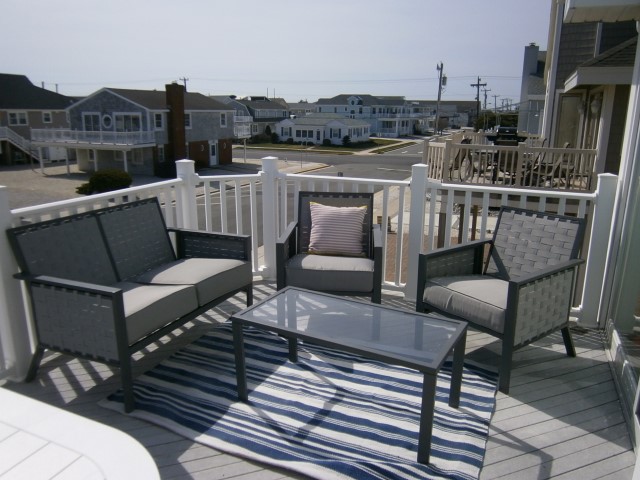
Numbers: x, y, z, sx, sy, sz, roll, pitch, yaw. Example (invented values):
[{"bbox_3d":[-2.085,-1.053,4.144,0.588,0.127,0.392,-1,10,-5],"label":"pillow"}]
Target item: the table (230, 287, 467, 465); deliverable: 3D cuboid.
[{"bbox_3d":[0.135,0.591,2.322,0.990,0.435,0.484,8,17,29],"label":"table"}]

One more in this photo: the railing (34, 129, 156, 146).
[{"bbox_3d":[-18.744,-8.496,39.328,10.800,1.080,2.700,6,16,23],"label":"railing"}]

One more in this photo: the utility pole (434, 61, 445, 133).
[{"bbox_3d":[21.242,-24.997,85.459,0.360,12.215,0.360,3,15,-1],"label":"utility pole"}]

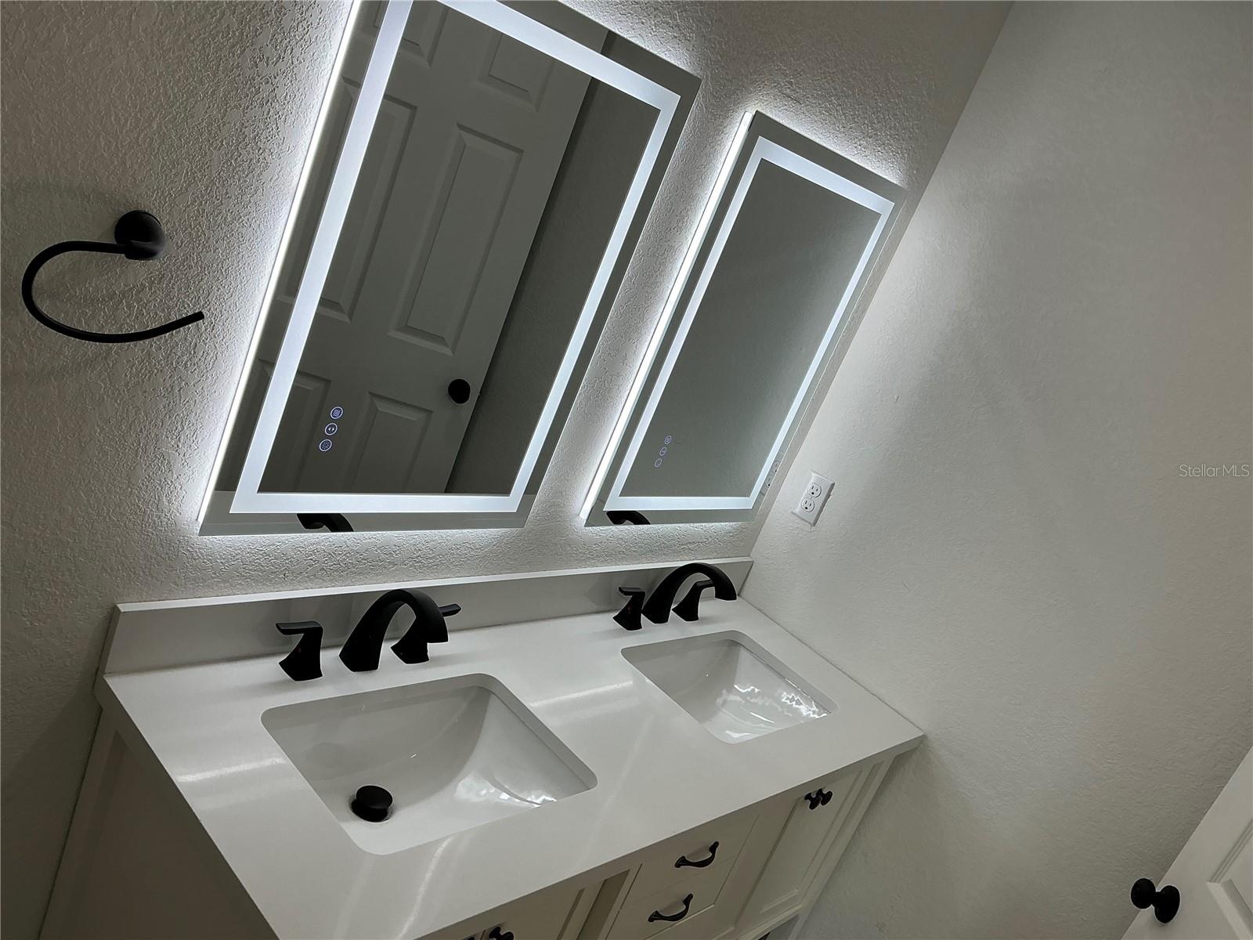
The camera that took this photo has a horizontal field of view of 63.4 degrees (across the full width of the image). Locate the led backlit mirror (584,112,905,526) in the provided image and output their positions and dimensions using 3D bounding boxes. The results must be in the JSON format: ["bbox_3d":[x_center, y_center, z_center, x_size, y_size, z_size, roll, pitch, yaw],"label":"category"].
[{"bbox_3d":[0.252,-0.247,2.052,0.029,0.805,0.595,35,20,35],"label":"led backlit mirror"}]

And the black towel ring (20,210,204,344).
[{"bbox_3d":[-0.558,-0.211,1.108,0.062,0.142,0.195,35,20,35],"label":"black towel ring"}]

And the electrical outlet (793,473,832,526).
[{"bbox_3d":[0.440,0.067,2.400,0.071,0.114,0.007,35,20,35],"label":"electrical outlet"}]

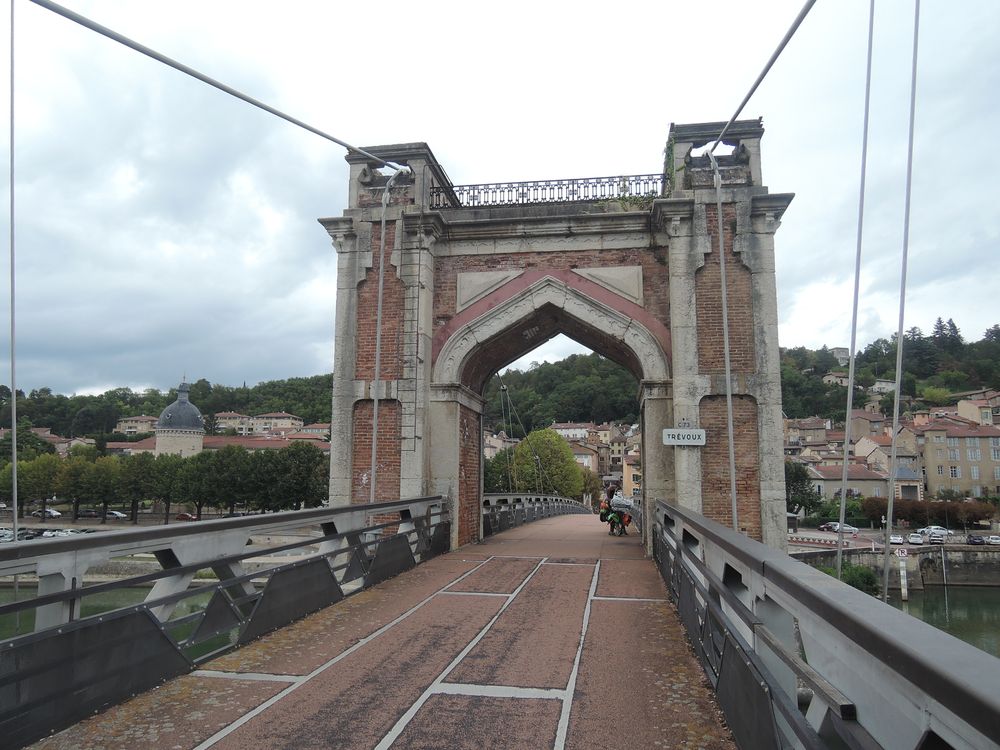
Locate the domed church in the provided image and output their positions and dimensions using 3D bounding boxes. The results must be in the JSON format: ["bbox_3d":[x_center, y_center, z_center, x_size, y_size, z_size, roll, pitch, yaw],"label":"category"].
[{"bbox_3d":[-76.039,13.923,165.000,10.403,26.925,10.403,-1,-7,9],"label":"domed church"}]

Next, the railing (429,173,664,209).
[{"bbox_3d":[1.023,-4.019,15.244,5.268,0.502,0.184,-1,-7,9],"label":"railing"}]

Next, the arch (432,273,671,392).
[{"bbox_3d":[1.208,-0.811,15.868,5.022,2.511,2.562,-1,-7,9],"label":"arch"}]

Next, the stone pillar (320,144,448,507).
[{"bbox_3d":[-2.293,-0.404,16.400,2.726,8.733,3.997,-1,-7,9],"label":"stone pillar"}]

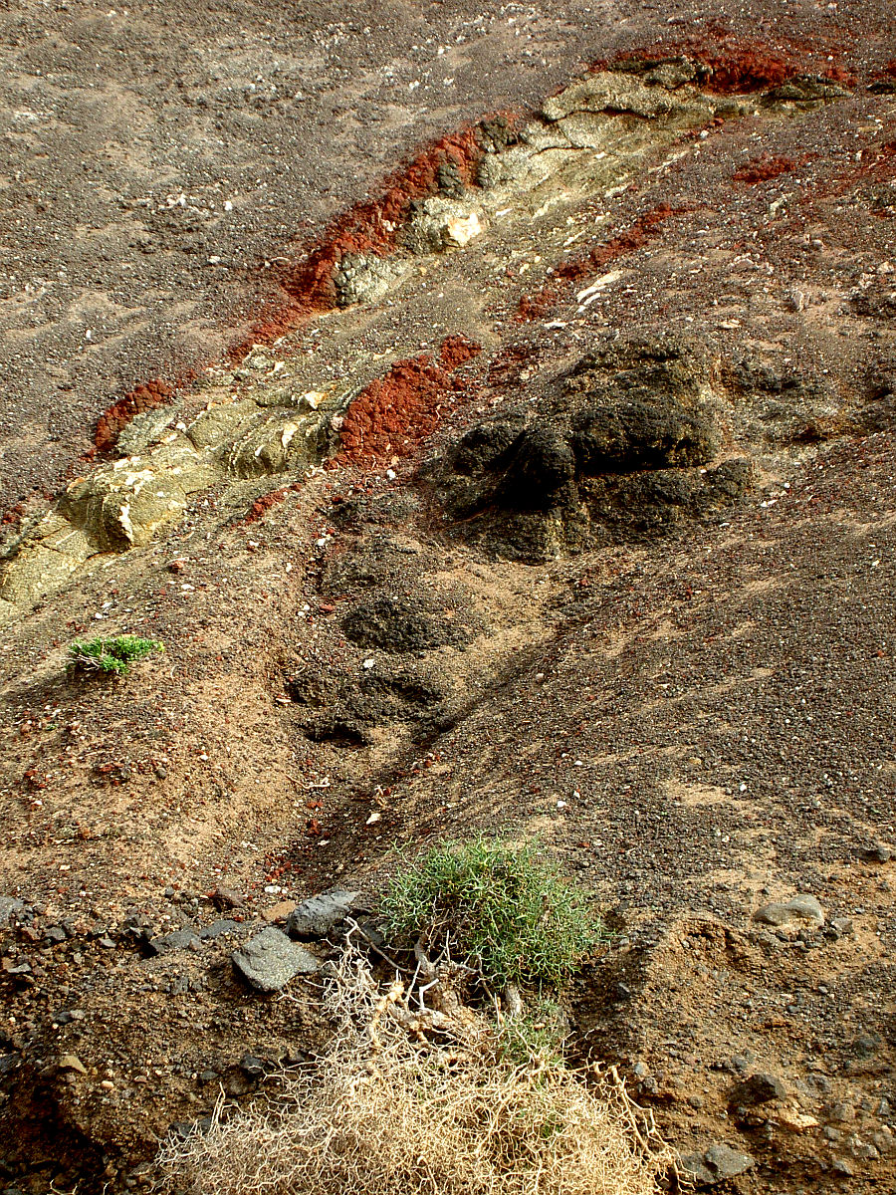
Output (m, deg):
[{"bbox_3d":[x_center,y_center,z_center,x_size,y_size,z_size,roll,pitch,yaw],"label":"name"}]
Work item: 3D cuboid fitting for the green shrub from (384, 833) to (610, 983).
[{"bbox_3d":[0.111,0.783,8.800,0.540,0.340,0.460,0,6,0],"label":"green shrub"}]

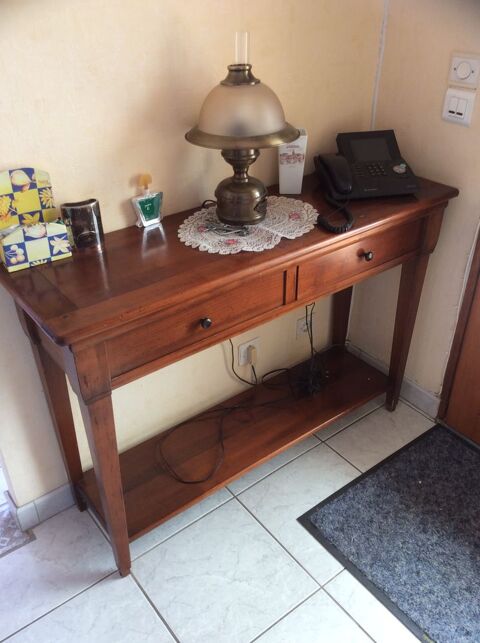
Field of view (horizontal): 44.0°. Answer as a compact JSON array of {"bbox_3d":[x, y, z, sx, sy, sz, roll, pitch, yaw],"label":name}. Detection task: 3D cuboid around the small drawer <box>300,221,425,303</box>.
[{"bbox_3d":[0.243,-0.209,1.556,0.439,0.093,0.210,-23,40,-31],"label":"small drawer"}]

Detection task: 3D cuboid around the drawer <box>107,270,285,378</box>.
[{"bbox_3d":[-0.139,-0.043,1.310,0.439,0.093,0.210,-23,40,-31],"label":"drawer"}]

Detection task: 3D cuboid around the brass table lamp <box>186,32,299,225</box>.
[{"bbox_3d":[0.010,-0.421,1.326,0.251,0.403,0.251,0,34,0],"label":"brass table lamp"}]

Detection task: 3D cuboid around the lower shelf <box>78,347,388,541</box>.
[{"bbox_3d":[0.029,0.319,1.770,0.997,0.021,0.268,-23,40,-31],"label":"lower shelf"}]

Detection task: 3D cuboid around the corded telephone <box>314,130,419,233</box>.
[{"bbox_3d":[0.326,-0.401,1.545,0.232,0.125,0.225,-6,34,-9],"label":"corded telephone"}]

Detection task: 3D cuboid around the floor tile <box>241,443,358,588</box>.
[{"bbox_3d":[0.230,0.514,1.645,0.343,0.010,0.343,-23,40,-31],"label":"floor tile"}]

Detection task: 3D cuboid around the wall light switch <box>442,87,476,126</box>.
[{"bbox_3d":[0.549,-0.536,1.483,0.012,0.080,0.081,-23,40,-31],"label":"wall light switch"}]

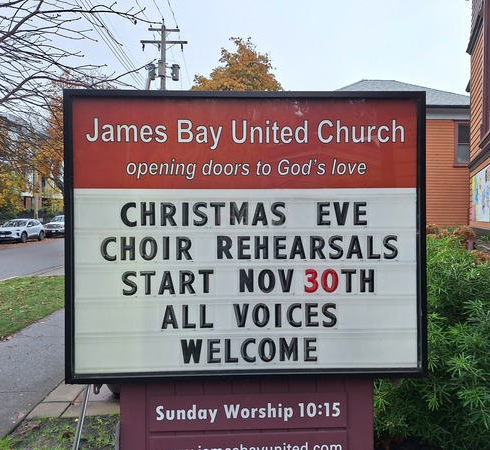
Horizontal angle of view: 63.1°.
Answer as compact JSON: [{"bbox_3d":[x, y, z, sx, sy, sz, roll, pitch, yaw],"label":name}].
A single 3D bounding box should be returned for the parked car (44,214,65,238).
[{"bbox_3d":[-16.500,0.170,36.650,1.930,1.900,5.100,0,1,-3],"label":"parked car"}]

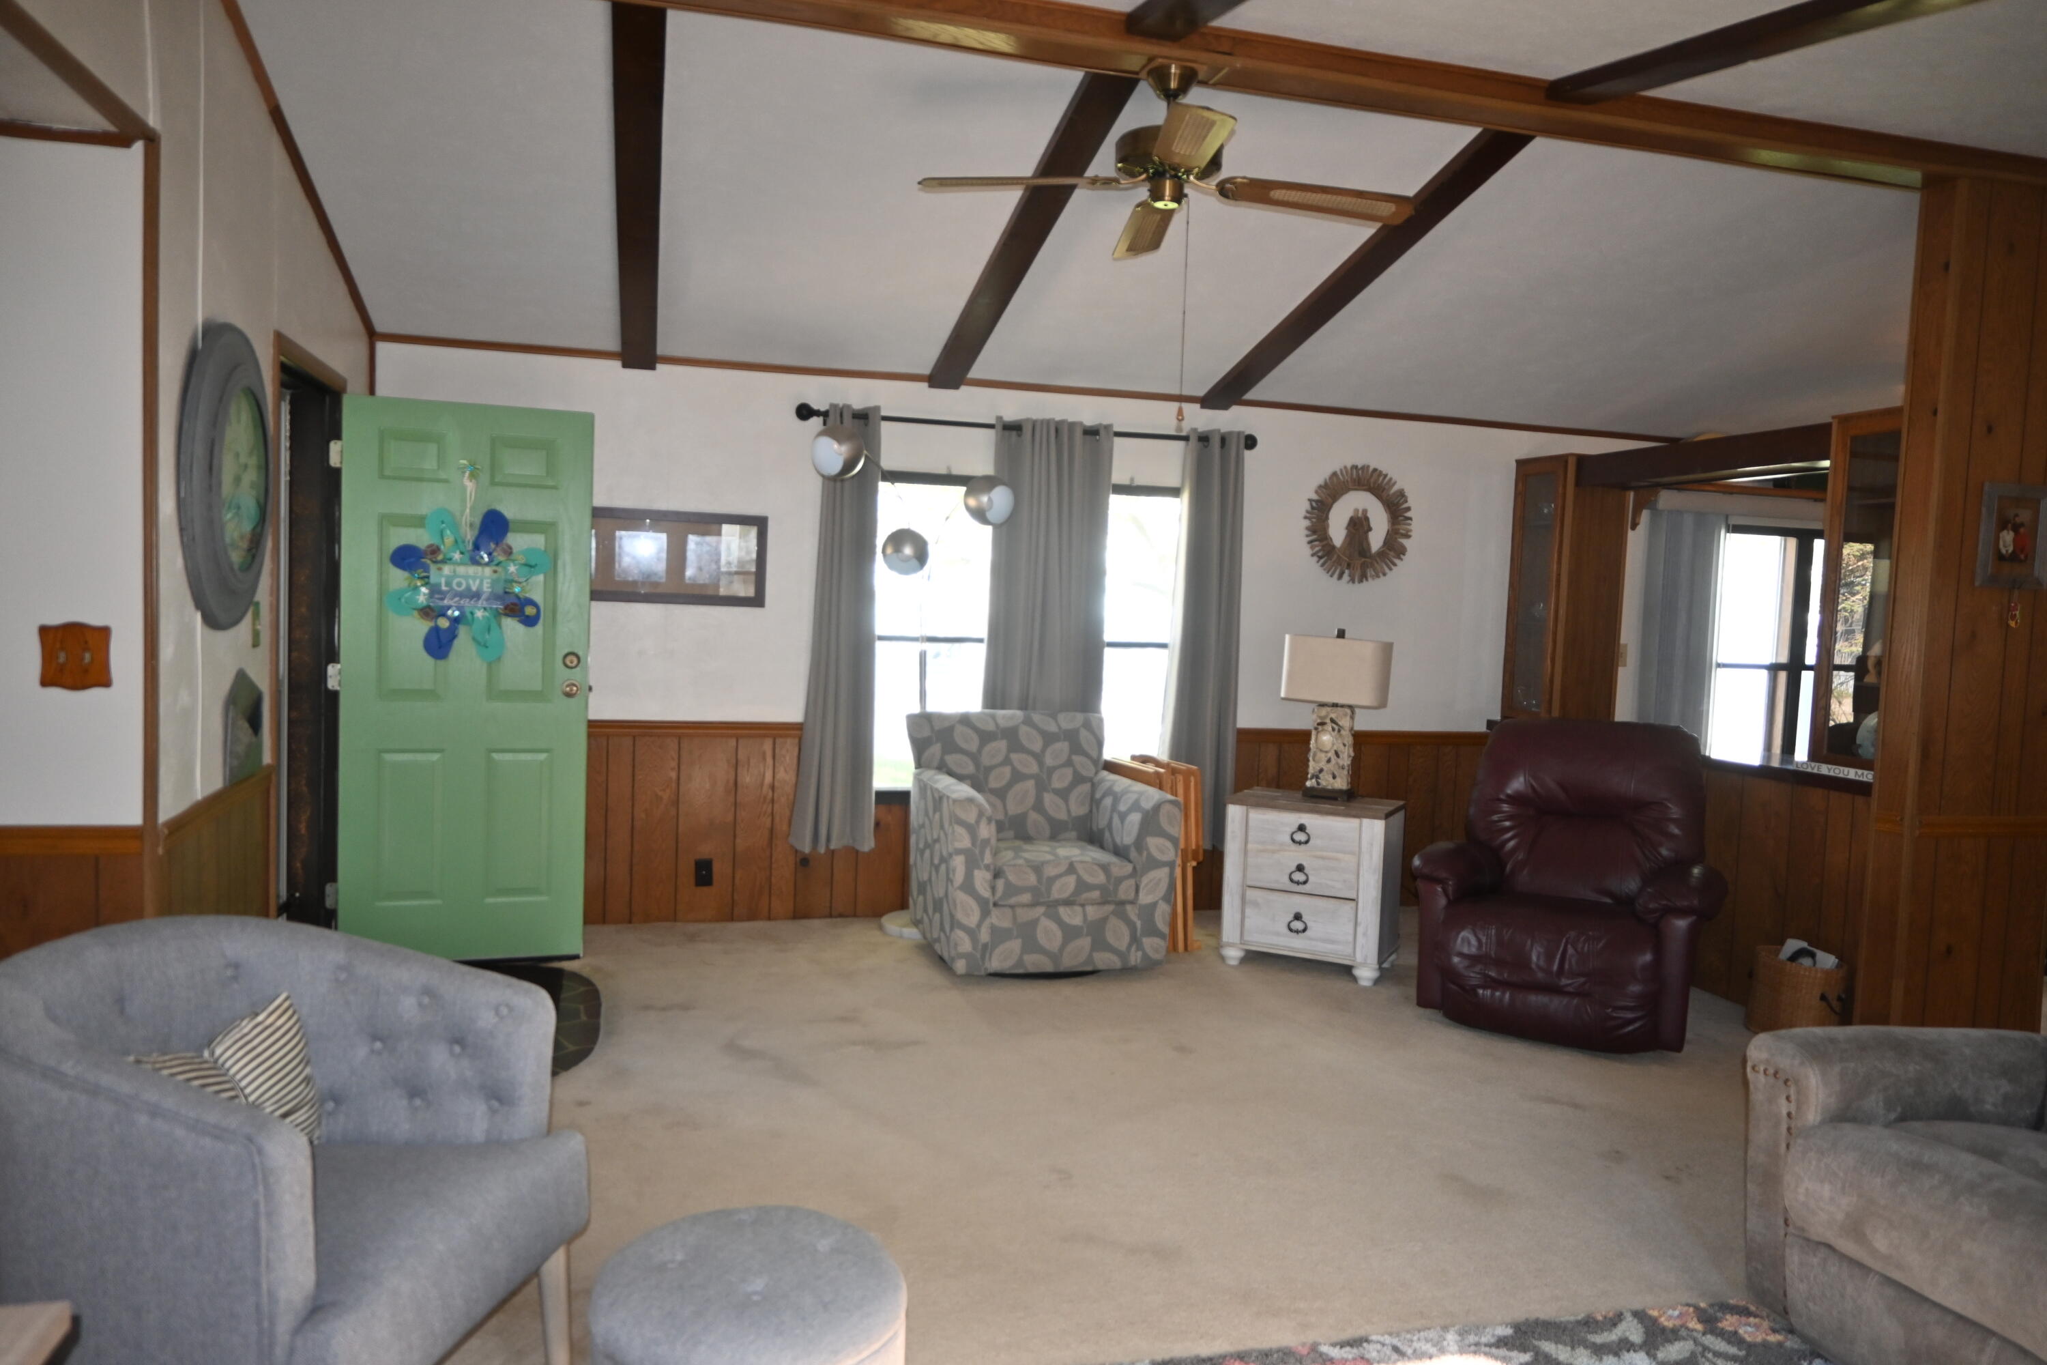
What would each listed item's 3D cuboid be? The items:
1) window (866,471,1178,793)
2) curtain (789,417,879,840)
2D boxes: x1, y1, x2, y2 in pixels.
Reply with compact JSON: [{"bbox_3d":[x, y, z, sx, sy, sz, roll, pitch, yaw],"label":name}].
[{"bbox_3d":[0.036,-0.186,6.003,1.470,1.420,0.090,1,4,-15],"label":"window"},{"bbox_3d":[-0.749,-0.211,5.563,0.348,1.820,0.120,1,3,-15],"label":"curtain"}]

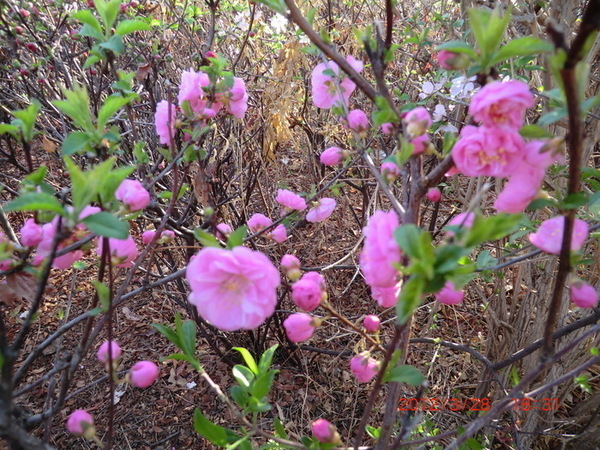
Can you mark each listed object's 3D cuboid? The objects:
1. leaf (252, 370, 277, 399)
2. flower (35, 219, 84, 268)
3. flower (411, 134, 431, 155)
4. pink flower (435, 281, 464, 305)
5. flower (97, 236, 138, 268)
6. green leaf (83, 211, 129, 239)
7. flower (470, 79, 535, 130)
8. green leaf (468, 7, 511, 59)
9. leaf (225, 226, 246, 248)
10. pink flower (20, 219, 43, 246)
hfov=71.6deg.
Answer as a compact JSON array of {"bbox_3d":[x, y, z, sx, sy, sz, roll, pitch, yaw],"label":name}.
[{"bbox_3d":[-0.027,0.123,0.320,0.018,0.021,0.012,-6,28,-11],"label":"leaf"},{"bbox_3d":[-0.192,0.015,0.330,0.022,0.034,0.031,10,27,21],"label":"flower"},{"bbox_3d":[0.101,-0.068,0.350,0.017,0.016,0.016,-7,26,-14],"label":"flower"},{"bbox_3d":[0.090,0.039,0.250,0.018,0.017,0.017,0,18,0],"label":"pink flower"},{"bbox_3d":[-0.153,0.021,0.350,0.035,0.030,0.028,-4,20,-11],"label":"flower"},{"bbox_3d":[-0.131,0.000,0.280,0.031,0.012,0.017,7,26,15],"label":"green leaf"},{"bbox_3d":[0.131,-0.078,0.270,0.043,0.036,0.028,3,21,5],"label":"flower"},{"bbox_3d":[0.114,-0.115,0.250,0.025,0.033,0.017,0,9,0],"label":"green leaf"},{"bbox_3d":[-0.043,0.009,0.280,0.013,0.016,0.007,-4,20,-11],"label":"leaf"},{"bbox_3d":[-0.171,0.005,0.265,0.014,0.018,0.015,0,11,0],"label":"pink flower"}]

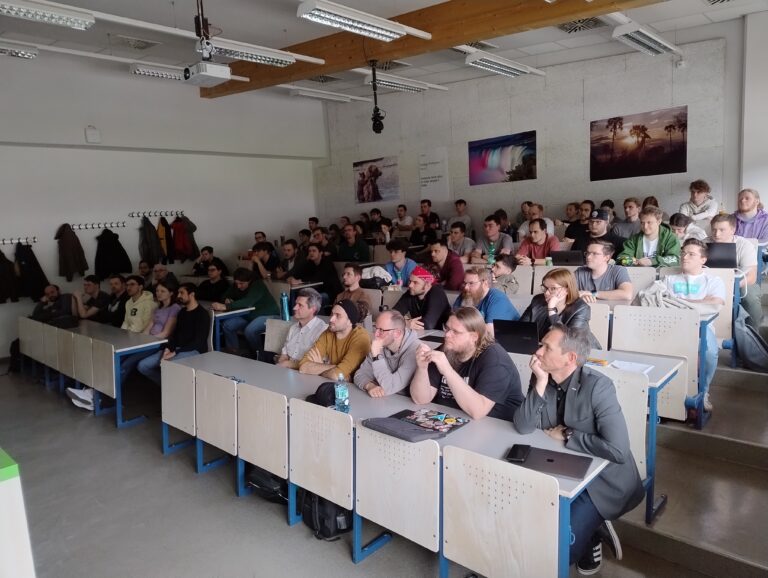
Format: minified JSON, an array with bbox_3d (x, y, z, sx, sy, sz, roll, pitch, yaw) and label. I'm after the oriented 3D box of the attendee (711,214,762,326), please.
[{"bbox_3d":[2.956,-0.040,4.677,0.720,1.217,0.500,-8,9,-40],"label":"attendee"}]

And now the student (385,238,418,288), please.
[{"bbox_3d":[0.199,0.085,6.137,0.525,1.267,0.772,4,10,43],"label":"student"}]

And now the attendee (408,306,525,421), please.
[{"bbox_3d":[0.475,0.767,3.082,0.594,1.287,0.792,4,10,43],"label":"attendee"}]

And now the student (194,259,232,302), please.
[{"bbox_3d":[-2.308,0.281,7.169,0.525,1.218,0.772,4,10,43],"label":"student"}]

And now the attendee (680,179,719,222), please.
[{"bbox_3d":[3.772,-0.657,6.382,0.500,1.250,0.720,4,11,43],"label":"attendee"}]

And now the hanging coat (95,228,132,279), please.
[{"bbox_3d":[-4.697,-0.599,9.228,0.218,0.871,0.544,4,10,43],"label":"hanging coat"}]

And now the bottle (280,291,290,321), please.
[{"bbox_3d":[-0.938,0.162,5.129,0.070,0.274,0.070,4,9,43],"label":"bottle"}]

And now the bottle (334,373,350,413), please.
[{"bbox_3d":[-0.241,0.596,3.056,0.069,0.236,0.069,-4,8,0],"label":"bottle"}]

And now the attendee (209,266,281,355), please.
[{"bbox_3d":[-1.565,0.357,6.172,0.800,1.170,0.520,-9,10,-36],"label":"attendee"}]

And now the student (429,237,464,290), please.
[{"bbox_3d":[0.626,0.111,5.739,0.525,1.267,0.772,4,10,43],"label":"student"}]

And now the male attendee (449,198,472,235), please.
[{"bbox_3d":[1.265,-0.817,8.718,0.480,1.250,0.720,4,11,43],"label":"male attendee"}]

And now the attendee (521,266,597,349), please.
[{"bbox_3d":[1.181,0.489,3.626,0.700,1.262,0.500,-7,8,-32],"label":"attendee"}]

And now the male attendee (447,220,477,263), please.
[{"bbox_3d":[0.921,-0.192,6.565,0.700,1.267,0.480,-8,9,-38],"label":"male attendee"}]

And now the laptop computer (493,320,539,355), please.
[{"bbox_3d":[0.912,0.297,3.436,0.325,0.215,0.280,4,11,43],"label":"laptop computer"}]

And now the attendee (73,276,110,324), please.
[{"bbox_3d":[-4.005,0.481,7.296,0.525,1.297,0.772,4,10,43],"label":"attendee"}]

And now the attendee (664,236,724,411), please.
[{"bbox_3d":[2.285,0.245,3.945,0.700,1.219,0.480,-7,8,-35],"label":"attendee"}]

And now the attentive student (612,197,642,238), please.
[{"bbox_3d":[2.905,-0.429,6.386,0.525,1.287,0.772,4,10,43],"label":"attentive student"}]

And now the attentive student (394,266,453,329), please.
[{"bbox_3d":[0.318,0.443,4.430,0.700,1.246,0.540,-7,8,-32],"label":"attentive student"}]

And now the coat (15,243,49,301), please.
[{"bbox_3d":[-5.181,-0.260,7.815,0.200,0.830,0.430,4,11,43],"label":"coat"}]

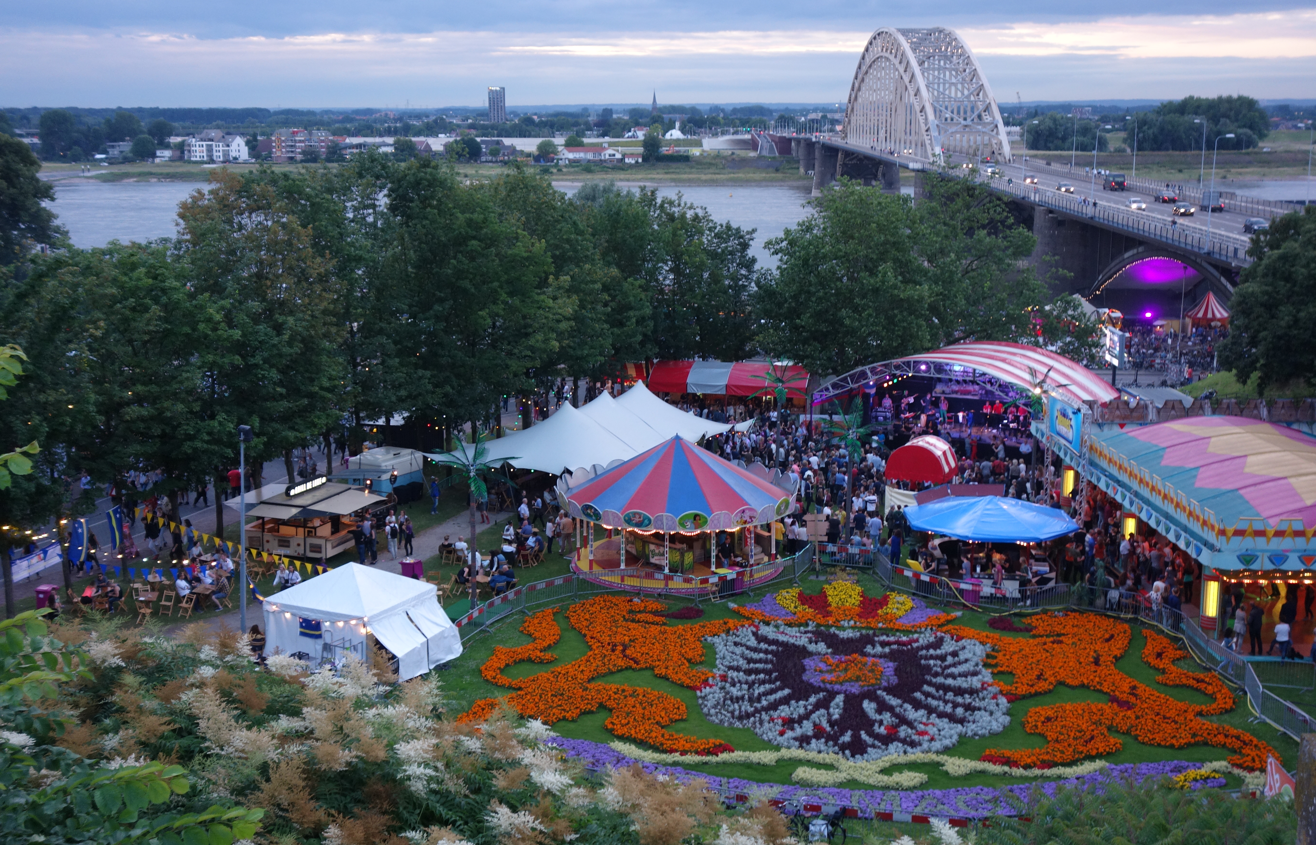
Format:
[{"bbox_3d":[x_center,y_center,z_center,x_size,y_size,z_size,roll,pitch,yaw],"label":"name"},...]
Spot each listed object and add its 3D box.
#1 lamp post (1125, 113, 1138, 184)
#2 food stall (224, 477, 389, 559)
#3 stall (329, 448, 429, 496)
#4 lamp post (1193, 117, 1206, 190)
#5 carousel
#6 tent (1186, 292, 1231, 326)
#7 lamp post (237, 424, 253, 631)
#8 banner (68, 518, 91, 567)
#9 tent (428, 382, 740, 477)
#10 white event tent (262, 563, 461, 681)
[{"bbox_3d":[75.901,-43.829,253.031,1.750,10.400,0.350,0,11,1],"label":"lamp post"},{"bbox_3d":[-15.143,4.243,66.973,6.100,2.950,5.200,4,12,21],"label":"food stall"},{"bbox_3d":[-13.484,2.807,75.405,2.300,2.450,4.200,7,13,32],"label":"stall"},{"bbox_3d":[75.849,-37.127,221.031,1.750,10.400,0.350,0,11,1],"label":"lamp post"},{"bbox_3d":[0.800,3.250,65.416,9.800,5.500,9.800,0,11,0],"label":"carousel"},{"bbox_3d":[62.407,-12.557,178.476,5.100,4.800,5.100,4,12,21],"label":"tent"},{"bbox_3d":[-14.689,3.896,55.836,0.550,8.000,0.450,2,12,10],"label":"lamp post"},{"bbox_3d":[-21.194,4.346,57.500,0.750,1.620,0.150,-5,12,-23],"label":"banner"},{"bbox_3d":[-3.200,0.741,79.702,9.400,4.800,15.200,8,14,35],"label":"tent"},{"bbox_3d":[-10.104,6.534,54.633,5.600,3.300,4.100,6,13,26],"label":"white event tent"}]

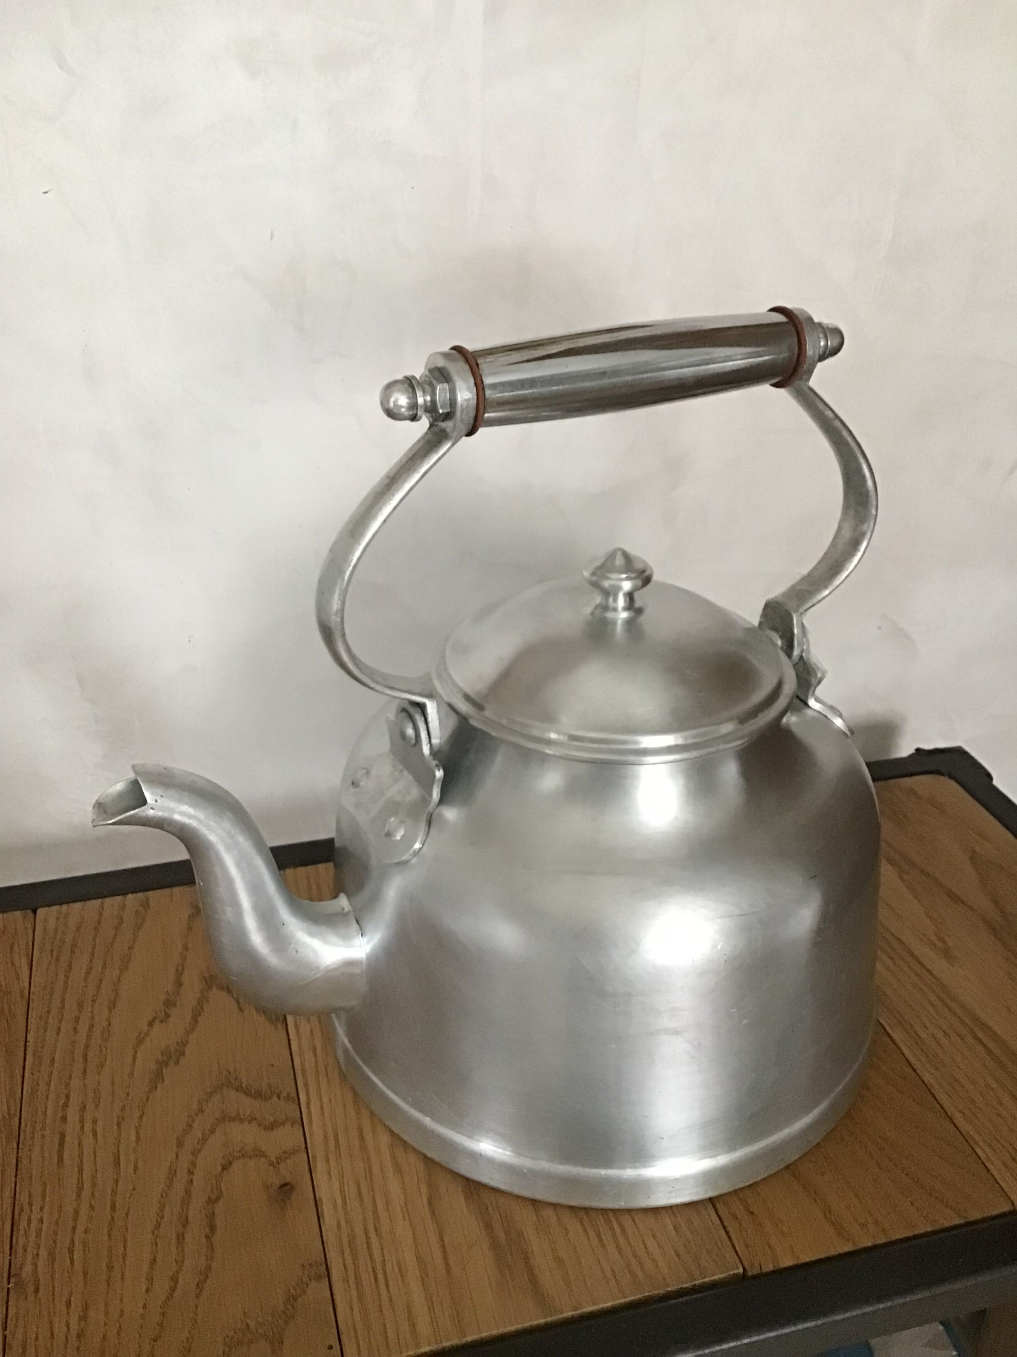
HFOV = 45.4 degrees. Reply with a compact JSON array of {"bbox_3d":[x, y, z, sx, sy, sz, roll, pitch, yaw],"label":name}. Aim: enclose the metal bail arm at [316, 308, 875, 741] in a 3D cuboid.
[{"bbox_3d":[0.035,-0.046,0.380,0.195,0.128,0.026,-13,31,-23],"label":"metal bail arm"}]

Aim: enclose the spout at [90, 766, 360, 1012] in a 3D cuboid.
[{"bbox_3d":[-0.084,0.066,0.373,0.074,0.105,0.037,-13,31,-23],"label":"spout"}]

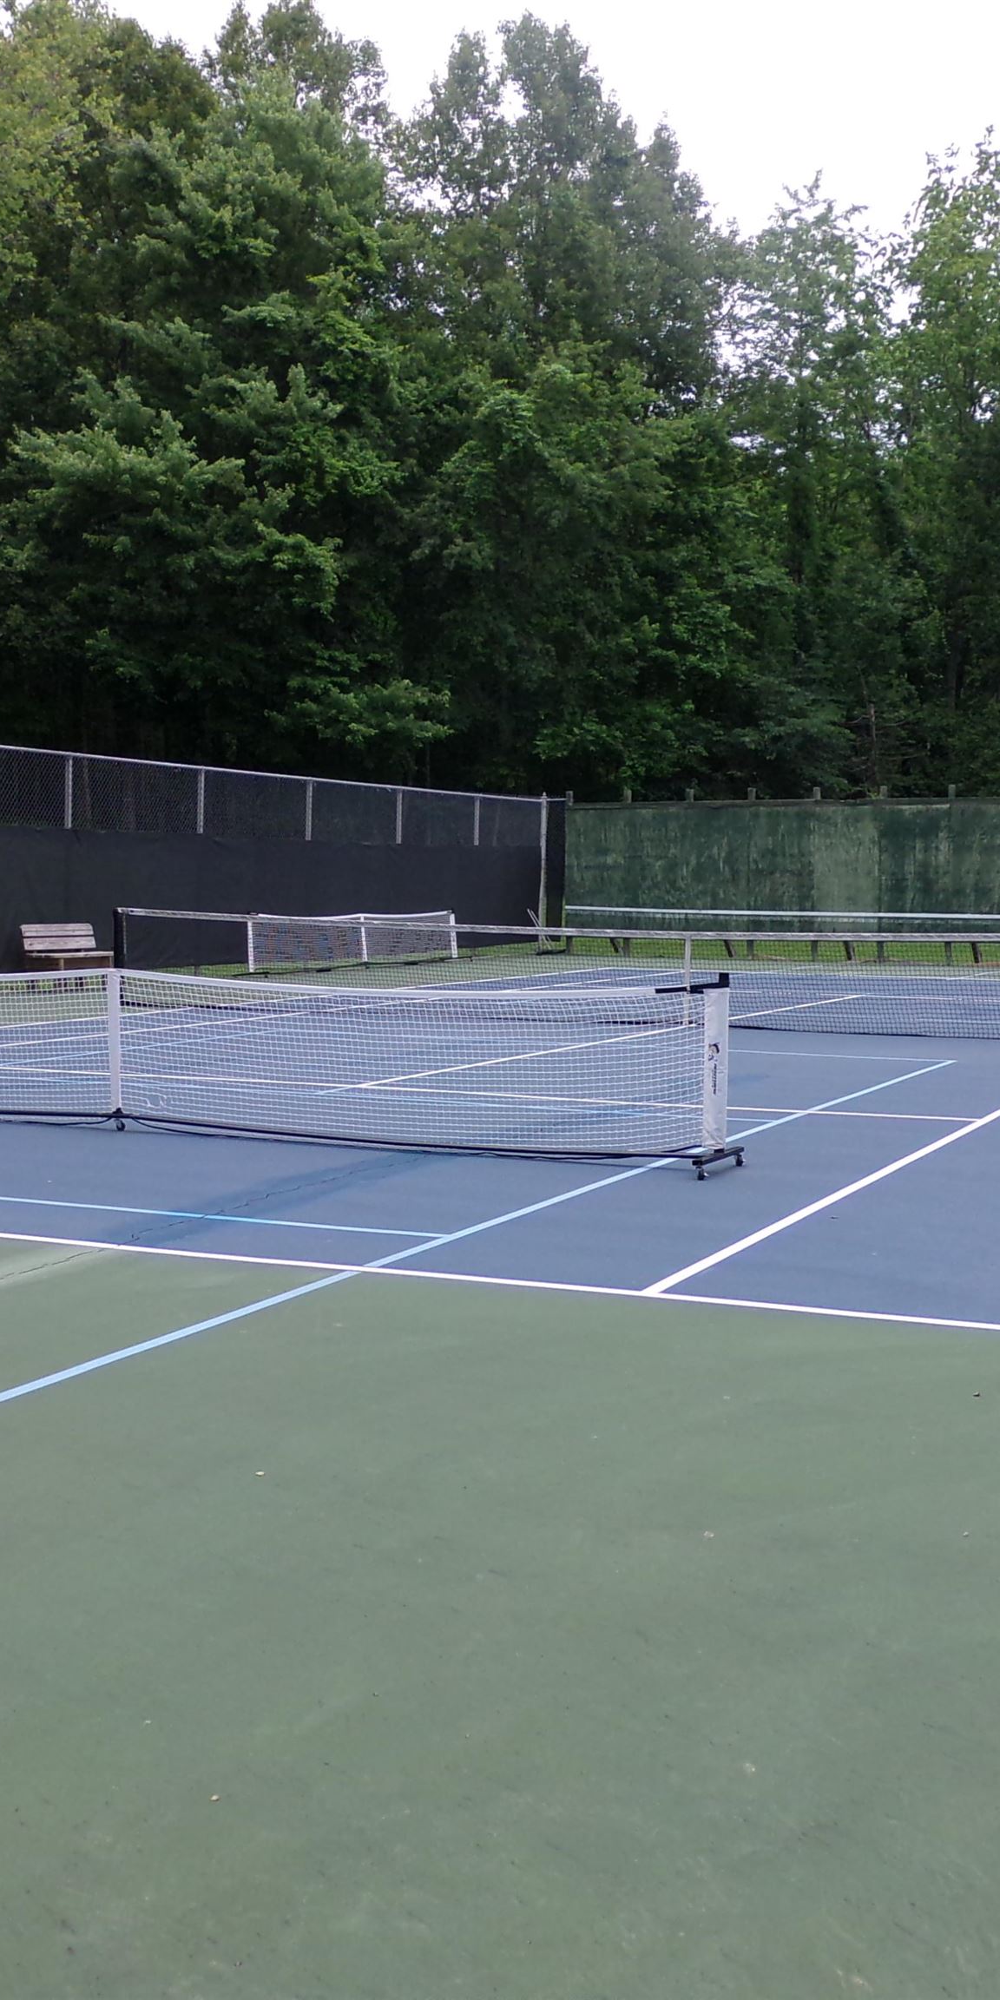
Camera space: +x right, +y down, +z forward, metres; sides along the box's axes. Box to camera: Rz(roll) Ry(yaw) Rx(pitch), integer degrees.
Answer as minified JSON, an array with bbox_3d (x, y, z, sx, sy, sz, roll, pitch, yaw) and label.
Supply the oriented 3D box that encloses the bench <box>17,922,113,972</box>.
[{"bbox_3d":[-5.461,-0.539,25.351,0.600,0.800,1.250,2,4,25],"label":"bench"}]

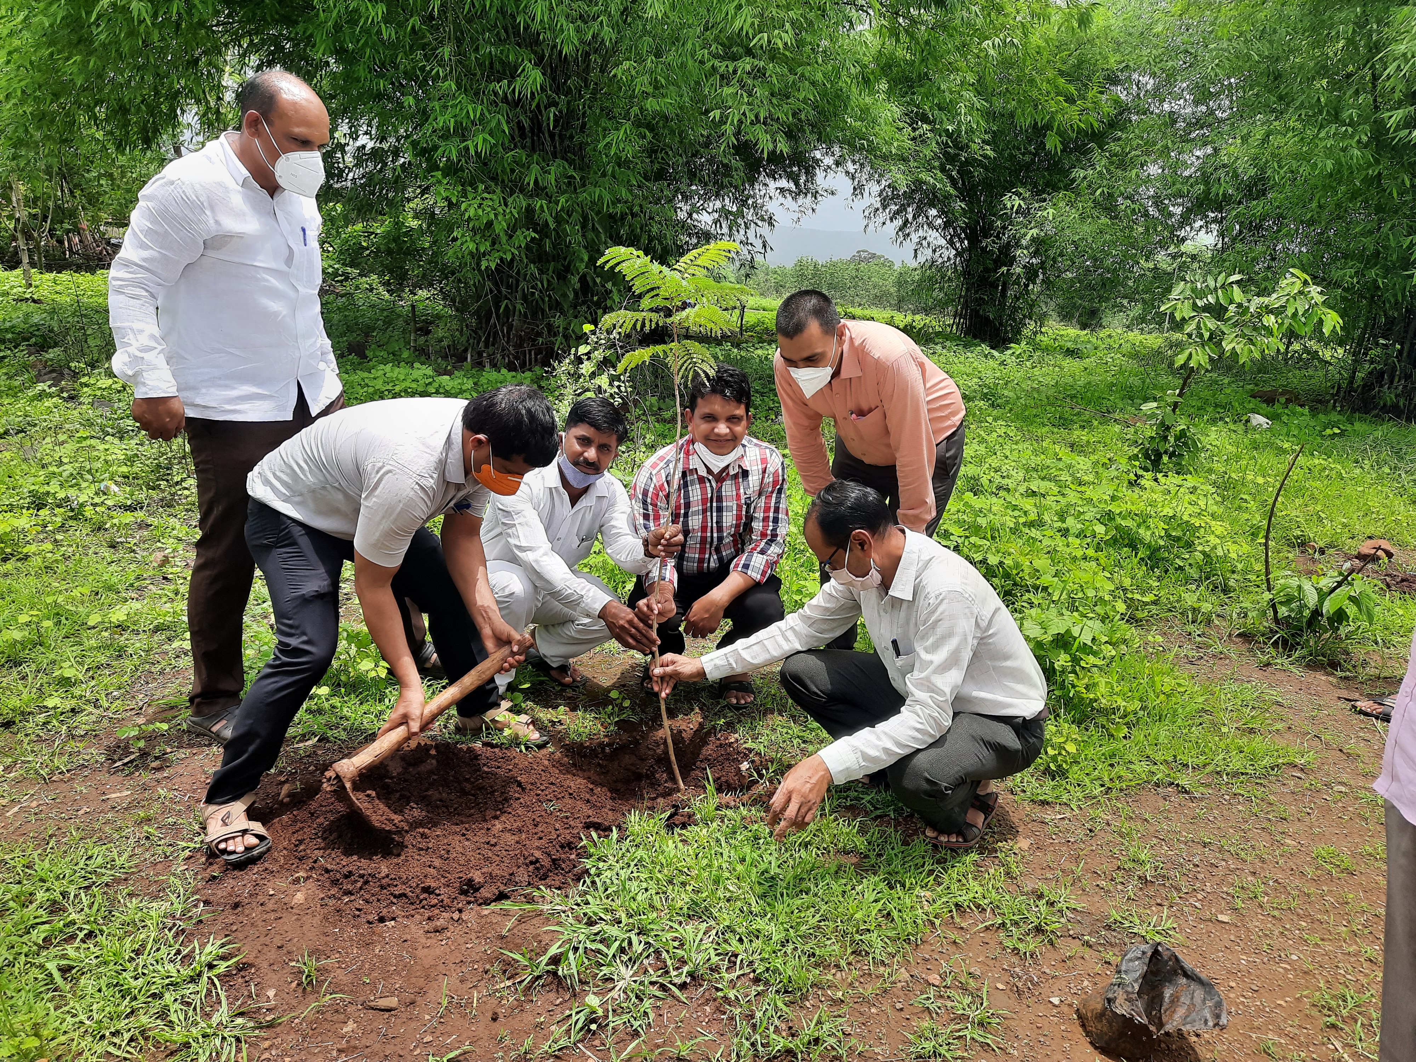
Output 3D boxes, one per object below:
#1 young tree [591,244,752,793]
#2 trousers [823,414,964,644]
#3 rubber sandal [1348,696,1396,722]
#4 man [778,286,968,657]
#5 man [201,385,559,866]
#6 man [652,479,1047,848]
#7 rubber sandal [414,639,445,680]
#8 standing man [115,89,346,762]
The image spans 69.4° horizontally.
[{"bbox_3d":[-0.085,0.010,2.358,0.350,1.300,0.360,0,14,0],"label":"young tree"},{"bbox_3d":[0.560,0.050,3.075,0.460,0.840,0.430,-14,21,-42],"label":"trousers"},{"bbox_3d":[2.010,0.485,2.947,0.270,0.090,0.100,7,17,23],"label":"rubber sandal"},{"bbox_3d":[0.477,-0.090,2.943,0.720,1.210,0.520,-14,21,-42],"label":"man"},{"bbox_3d":[-0.720,0.166,2.339,0.820,1.040,0.740,11,19,33],"label":"man"},{"bbox_3d":[0.360,0.269,2.306,0.800,0.860,0.620,-9,18,-29],"label":"man"},{"bbox_3d":[-0.870,0.403,3.225,0.280,0.100,0.100,9,18,29],"label":"rubber sandal"},{"bbox_3d":[-1.116,-0.314,2.777,0.580,1.720,0.630,6,17,20],"label":"standing man"}]

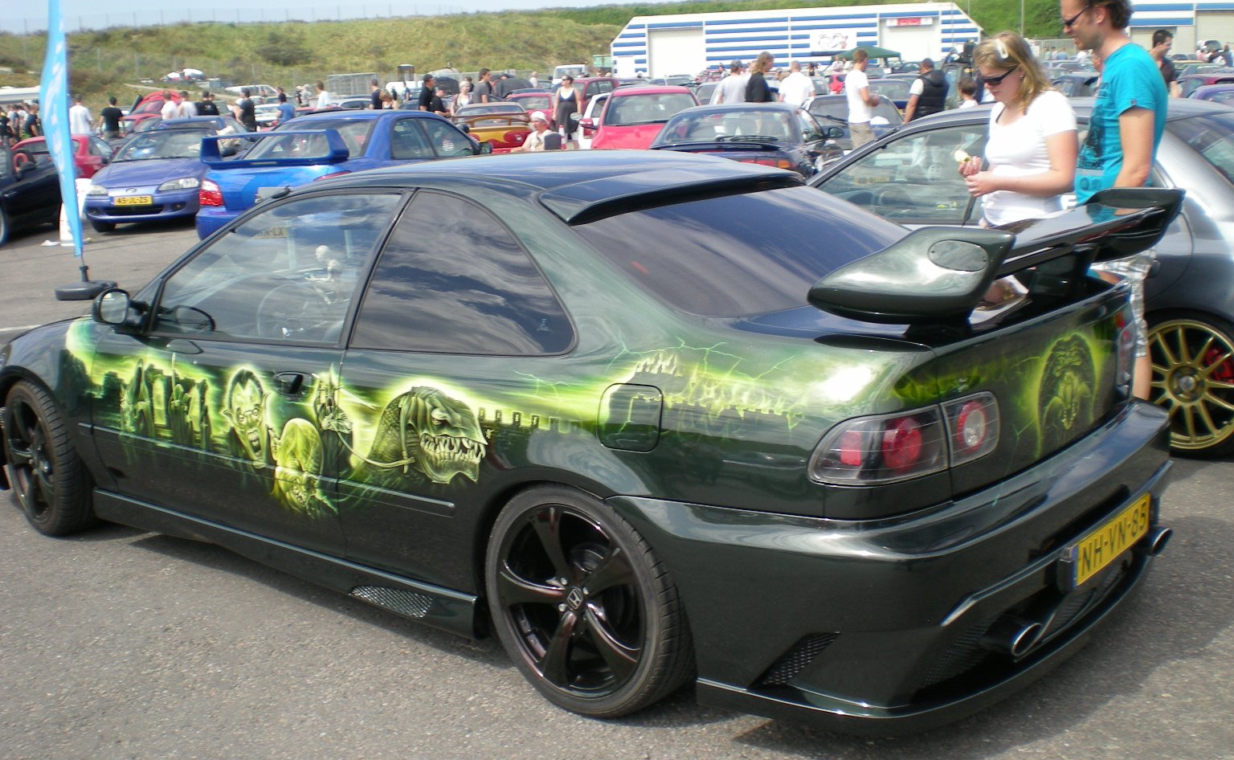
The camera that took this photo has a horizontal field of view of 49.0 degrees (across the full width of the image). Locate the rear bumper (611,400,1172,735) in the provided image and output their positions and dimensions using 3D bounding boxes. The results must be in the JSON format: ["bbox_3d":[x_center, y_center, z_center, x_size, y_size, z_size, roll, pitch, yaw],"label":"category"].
[{"bbox_3d":[0.864,0.376,3.557,0.850,0.520,1.700,7,15,38],"label":"rear bumper"}]

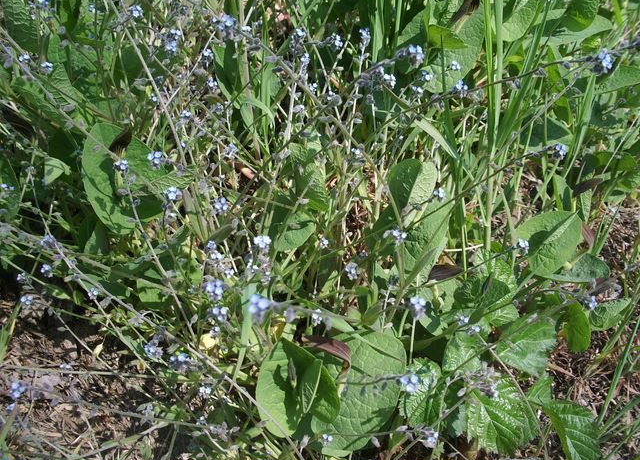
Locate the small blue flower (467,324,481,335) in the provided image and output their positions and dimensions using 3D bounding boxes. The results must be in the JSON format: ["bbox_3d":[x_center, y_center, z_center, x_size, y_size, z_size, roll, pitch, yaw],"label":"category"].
[{"bbox_3d":[0.113,0.073,0.475,0.010,0.008,0.009,0,43,0],"label":"small blue flower"}]

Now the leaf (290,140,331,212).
[{"bbox_3d":[-0.008,-0.046,0.555,0.034,0.016,0.065,0,66,-6],"label":"leaf"}]

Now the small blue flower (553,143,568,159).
[{"bbox_3d":[0.204,-0.068,0.550,0.012,0.011,0.011,0,43,0],"label":"small blue flower"}]

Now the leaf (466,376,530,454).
[{"bbox_3d":[0.134,0.141,0.490,0.050,0.012,0.057,-13,51,-11],"label":"leaf"}]

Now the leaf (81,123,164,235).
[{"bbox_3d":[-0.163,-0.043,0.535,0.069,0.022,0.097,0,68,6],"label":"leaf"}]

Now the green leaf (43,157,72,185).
[{"bbox_3d":[-0.227,-0.051,0.560,0.022,0.010,0.026,0,67,13],"label":"green leaf"}]

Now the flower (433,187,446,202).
[{"bbox_3d":[0.103,-0.031,0.560,0.012,0.009,0.016,13,67,6],"label":"flower"}]

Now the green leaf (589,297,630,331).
[{"bbox_3d":[0.242,0.070,0.540,0.042,0.007,0.022,-20,56,-15],"label":"green leaf"}]

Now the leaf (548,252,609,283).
[{"bbox_3d":[0.210,0.030,0.525,0.052,0.013,0.032,3,45,-5],"label":"leaf"}]

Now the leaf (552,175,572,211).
[{"bbox_3d":[0.210,-0.033,0.560,0.018,0.010,0.034,0,67,13],"label":"leaf"}]

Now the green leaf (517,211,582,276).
[{"bbox_3d":[0.202,0.012,0.570,0.076,0.012,0.048,-36,62,-19],"label":"green leaf"}]

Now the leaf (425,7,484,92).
[{"bbox_3d":[0.158,-0.212,0.760,0.066,0.020,0.109,23,73,7],"label":"leaf"}]

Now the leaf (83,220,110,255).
[{"bbox_3d":[-0.225,0.007,0.650,0.024,0.007,0.041,2,66,1],"label":"leaf"}]

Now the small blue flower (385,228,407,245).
[{"bbox_3d":[0.057,0.005,0.490,0.015,0.011,0.012,0,43,0],"label":"small blue flower"}]

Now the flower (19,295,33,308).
[{"bbox_3d":[-0.228,0.055,0.500,0.010,0.009,0.009,0,43,0],"label":"flower"}]

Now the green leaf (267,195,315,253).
[{"bbox_3d":[-0.027,-0.006,0.630,0.042,0.014,0.068,23,61,10],"label":"green leaf"}]

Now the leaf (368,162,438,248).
[{"bbox_3d":[0.077,-0.025,0.600,0.048,0.017,0.094,26,63,7],"label":"leaf"}]

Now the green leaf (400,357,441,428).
[{"bbox_3d":[0.078,0.126,0.500,0.032,0.010,0.055,10,53,4],"label":"green leaf"}]

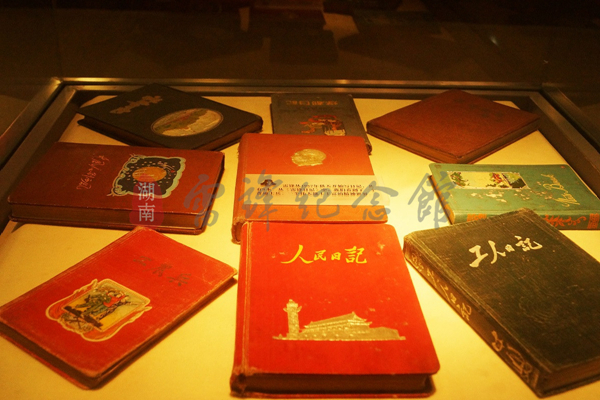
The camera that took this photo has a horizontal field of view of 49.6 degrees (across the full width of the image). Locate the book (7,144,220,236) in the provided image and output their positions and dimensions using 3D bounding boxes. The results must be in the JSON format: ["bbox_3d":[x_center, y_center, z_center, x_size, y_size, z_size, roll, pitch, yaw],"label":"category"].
[{"bbox_3d":[-0.174,-0.015,0.646,0.180,0.020,0.129,4,30,1],"label":"book"}]

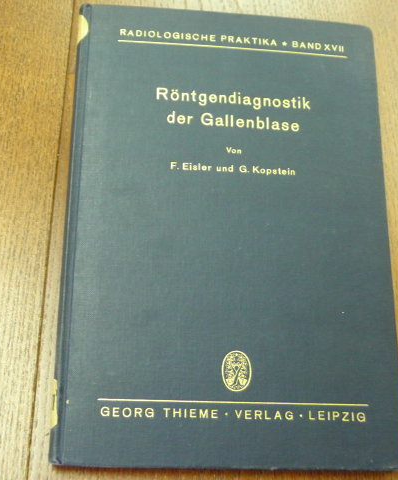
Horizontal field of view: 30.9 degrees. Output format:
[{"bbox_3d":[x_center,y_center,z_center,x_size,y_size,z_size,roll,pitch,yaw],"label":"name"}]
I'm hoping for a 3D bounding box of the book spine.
[{"bbox_3d":[-0.062,-0.013,0.368,0.009,0.013,0.243,3,72,-6],"label":"book spine"}]

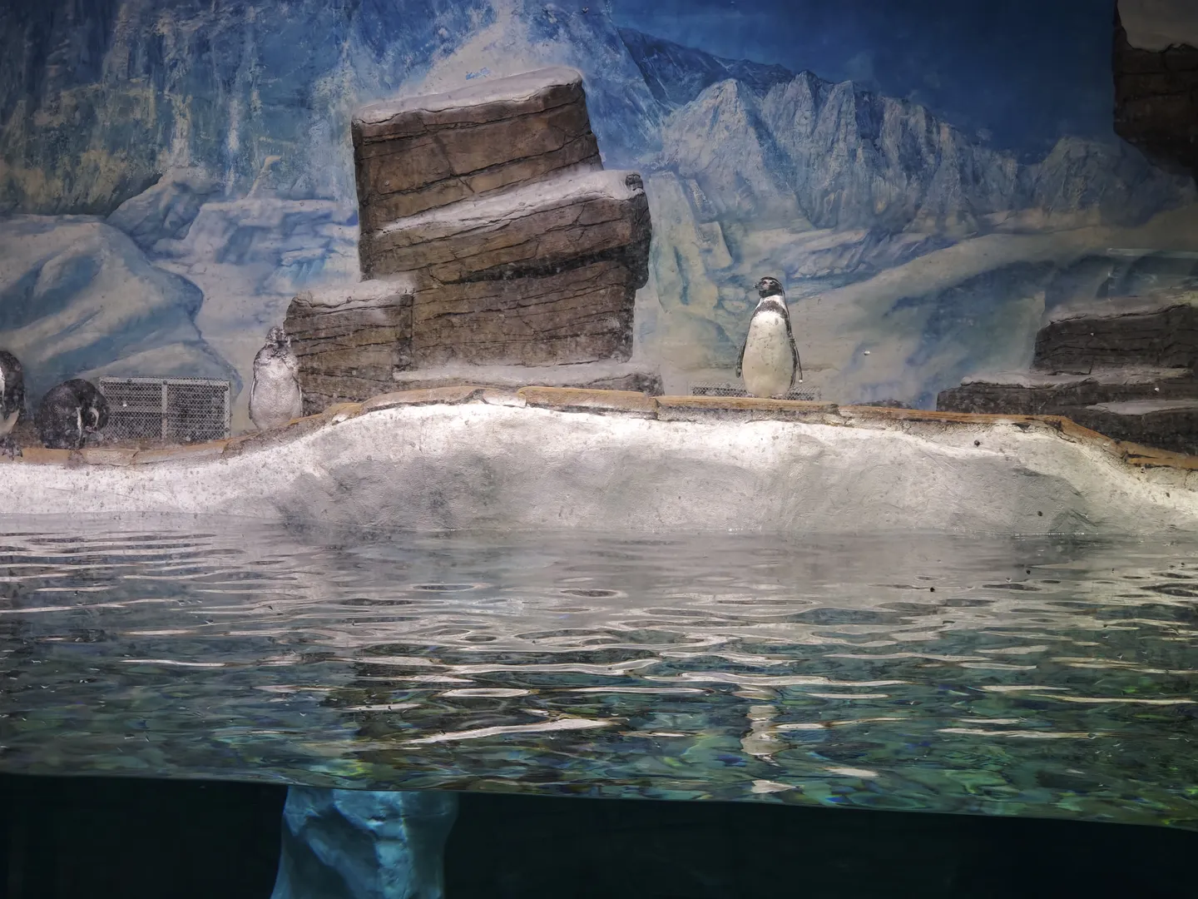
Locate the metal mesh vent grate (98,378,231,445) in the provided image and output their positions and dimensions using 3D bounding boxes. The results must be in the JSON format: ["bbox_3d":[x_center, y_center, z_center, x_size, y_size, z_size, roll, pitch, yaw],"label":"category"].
[{"bbox_3d":[-2.235,-0.195,10.700,0.680,0.350,0.030,1,1,0],"label":"metal mesh vent grate"}]

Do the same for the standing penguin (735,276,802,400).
[{"bbox_3d":[0.818,-0.534,10.000,0.315,0.595,0.260,1,1,16],"label":"standing penguin"}]

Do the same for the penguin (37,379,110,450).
[{"bbox_3d":[-2.550,-0.170,10.100,0.340,0.350,0.250,1,1,15],"label":"penguin"}]

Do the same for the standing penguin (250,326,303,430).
[{"bbox_3d":[-1.573,-0.330,10.100,0.255,0.520,0.250,1,1,-12],"label":"standing penguin"}]

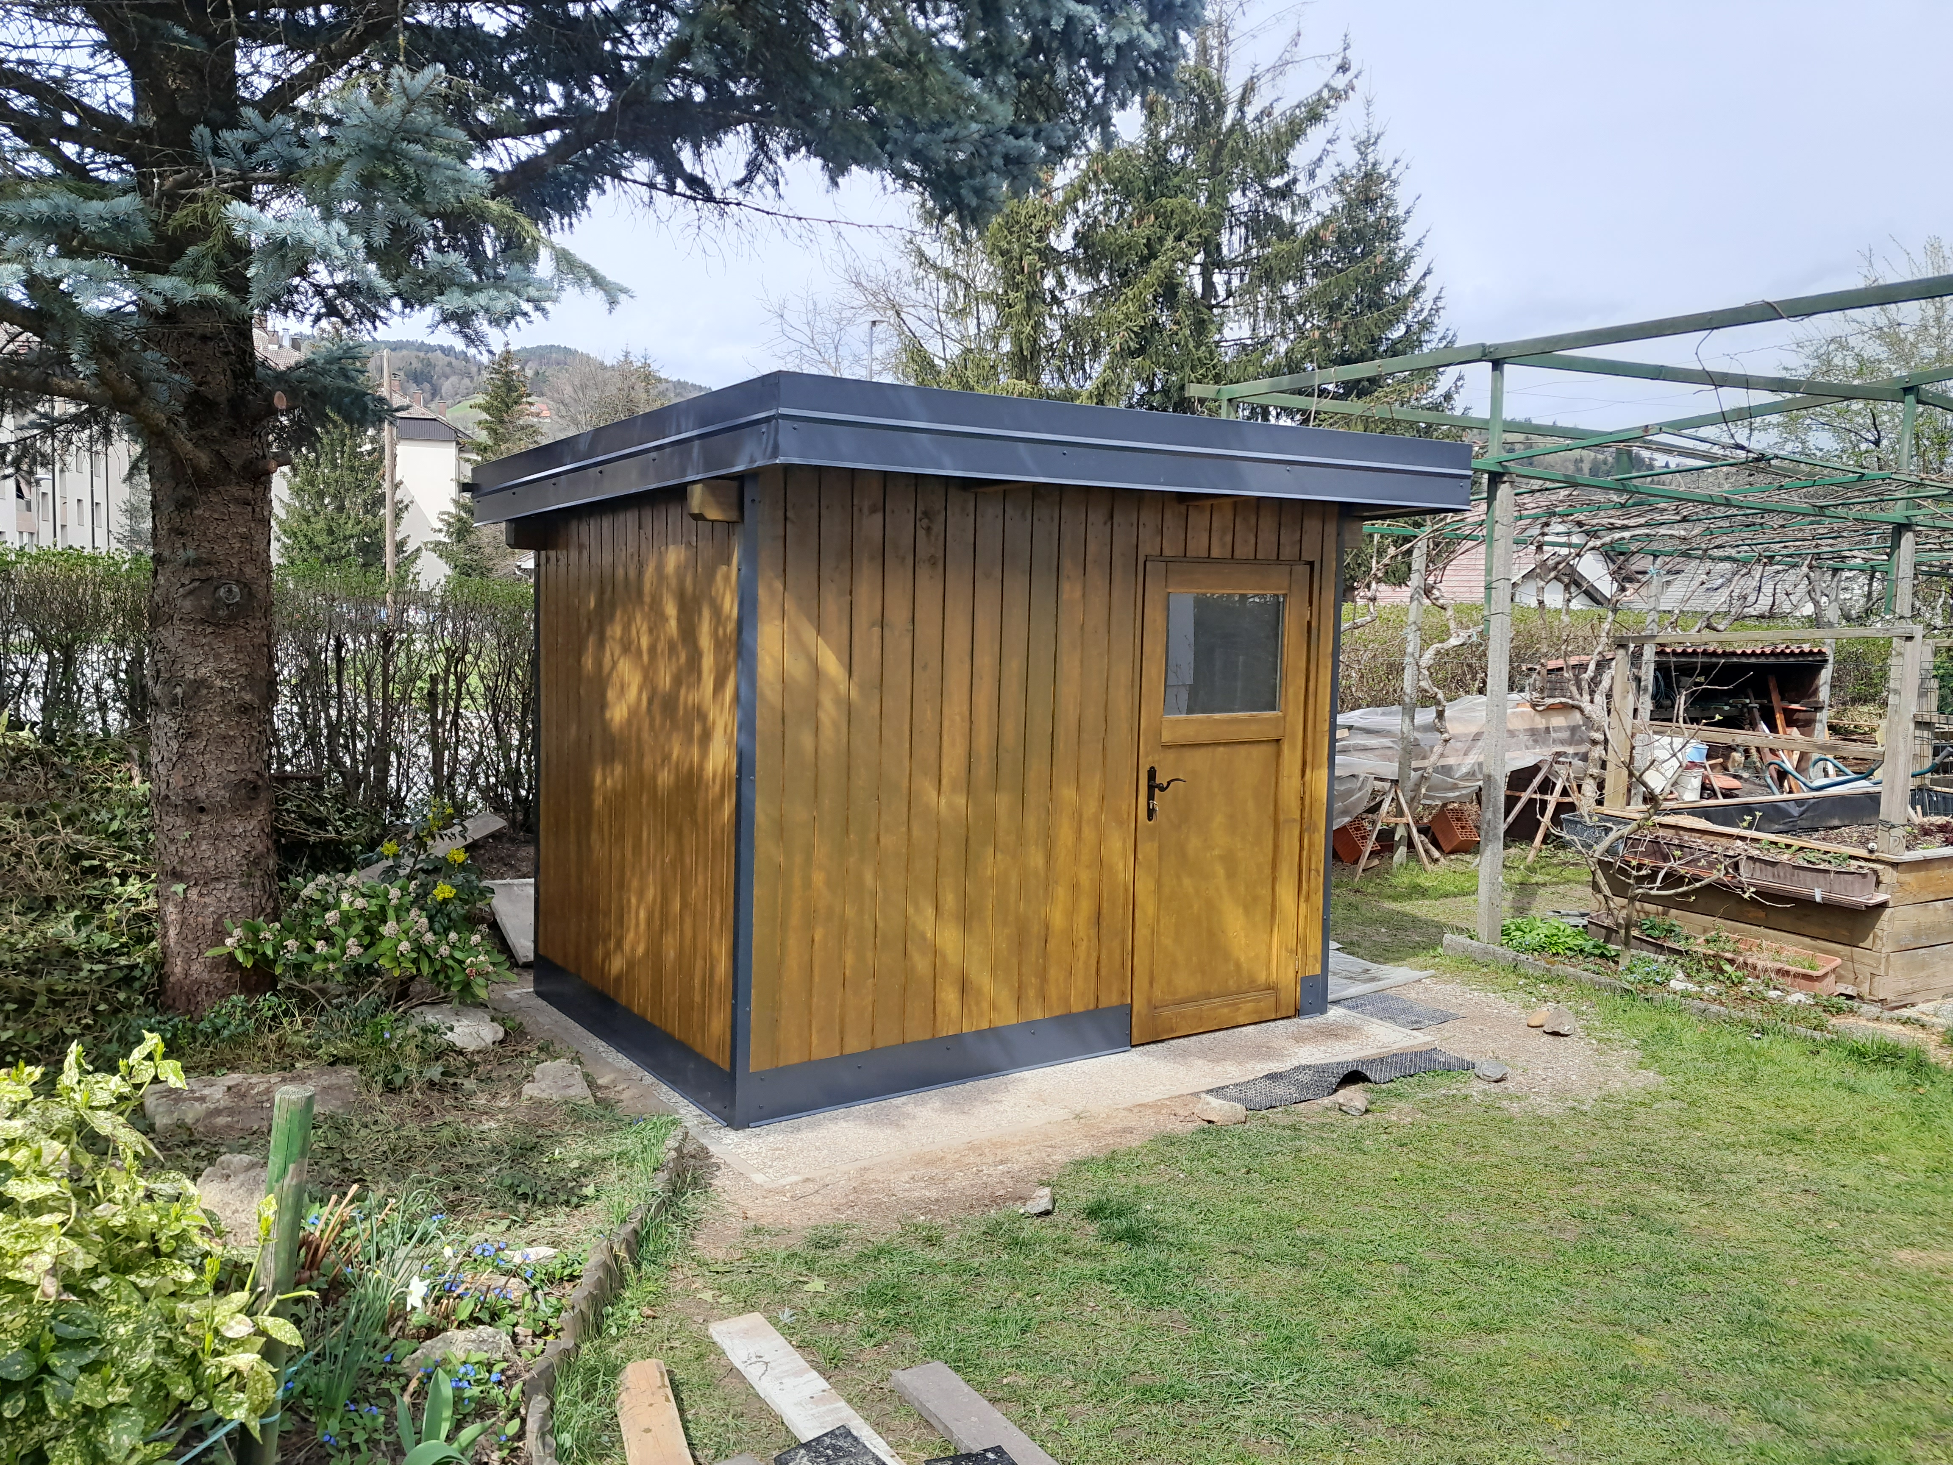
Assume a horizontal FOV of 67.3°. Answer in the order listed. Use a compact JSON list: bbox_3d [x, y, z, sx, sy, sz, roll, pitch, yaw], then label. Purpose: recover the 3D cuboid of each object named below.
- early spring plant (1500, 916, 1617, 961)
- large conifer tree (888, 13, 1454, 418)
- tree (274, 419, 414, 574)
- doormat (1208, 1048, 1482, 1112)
[{"bbox_3d":[3.175,1.118,8.000,0.630,0.180,0.460,3,4,22],"label":"early spring plant"},{"bbox_3d":[2.272,-4.202,17.000,6.400,9.500,6.200,2,4,7],"label":"large conifer tree"},{"bbox_3d":[-13.365,-3.825,31.000,3.300,6.200,3.300,-1,4,-23],"label":"tree"},{"bbox_3d":[1.424,1.304,5.584,1.210,0.060,0.280,-2,5,-35],"label":"doormat"}]

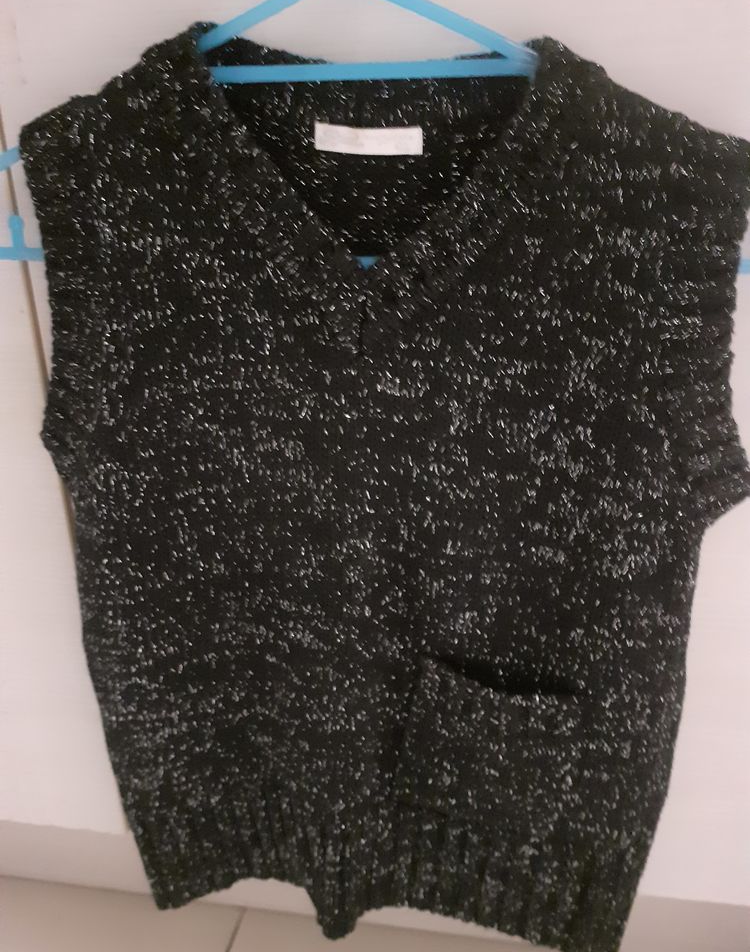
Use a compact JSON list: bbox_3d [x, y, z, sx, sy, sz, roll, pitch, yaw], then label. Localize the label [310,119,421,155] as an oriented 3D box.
[{"bbox_3d":[-0.003,-0.173,0.400,0.056,0.013,0.005,4,23,5],"label":"label"}]

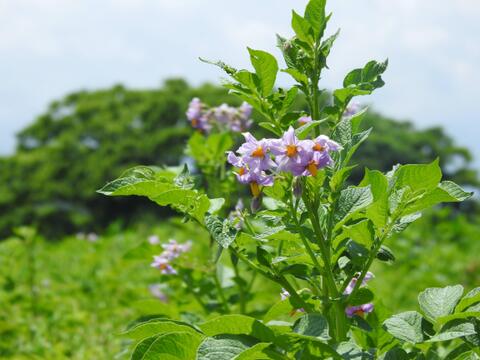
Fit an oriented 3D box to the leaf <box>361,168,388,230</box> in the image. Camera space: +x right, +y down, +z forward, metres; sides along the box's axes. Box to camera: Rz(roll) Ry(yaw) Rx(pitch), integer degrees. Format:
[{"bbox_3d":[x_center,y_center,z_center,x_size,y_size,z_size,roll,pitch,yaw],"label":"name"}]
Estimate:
[{"bbox_3d":[0.091,0.013,1.600,0.020,0.041,0.018,0,-1,24],"label":"leaf"}]

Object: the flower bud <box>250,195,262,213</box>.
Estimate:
[{"bbox_3d":[0.011,0.016,1.590,0.008,0.012,0.008,0,-1,0],"label":"flower bud"}]

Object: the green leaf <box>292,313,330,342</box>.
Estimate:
[{"bbox_3d":[0.052,0.107,1.730,0.024,0.007,0.026,-16,41,-10],"label":"green leaf"}]

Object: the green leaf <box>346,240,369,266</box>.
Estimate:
[{"bbox_3d":[0.080,0.050,1.600,0.016,0.018,0.014,0,-1,18],"label":"green leaf"}]

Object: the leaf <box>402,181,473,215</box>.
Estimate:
[{"bbox_3d":[0.145,0.013,1.730,0.050,0.010,0.028,-10,-28,5],"label":"leaf"}]

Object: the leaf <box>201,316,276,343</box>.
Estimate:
[{"bbox_3d":[-0.002,0.101,1.610,0.053,0.019,0.033,0,-1,0],"label":"leaf"}]

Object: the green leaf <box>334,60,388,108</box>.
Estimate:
[{"bbox_3d":[0.093,-0.073,1.800,0.041,0.036,0.024,0,-1,0],"label":"green leaf"}]

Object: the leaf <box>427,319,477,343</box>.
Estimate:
[{"bbox_3d":[0.159,0.113,1.770,0.038,0.017,0.024,0,-1,0],"label":"leaf"}]

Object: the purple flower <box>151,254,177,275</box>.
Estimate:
[{"bbox_3d":[-0.075,0.082,2.300,0.026,0.020,0.022,0,-1,0],"label":"purple flower"}]

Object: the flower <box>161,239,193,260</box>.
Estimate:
[{"bbox_3d":[-0.062,0.067,2.320,0.031,0.020,0.024,0,-1,-6],"label":"flower"}]

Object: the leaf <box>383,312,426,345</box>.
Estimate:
[{"bbox_3d":[0.119,0.107,1.710,0.032,0.009,0.028,-23,41,-19],"label":"leaf"}]

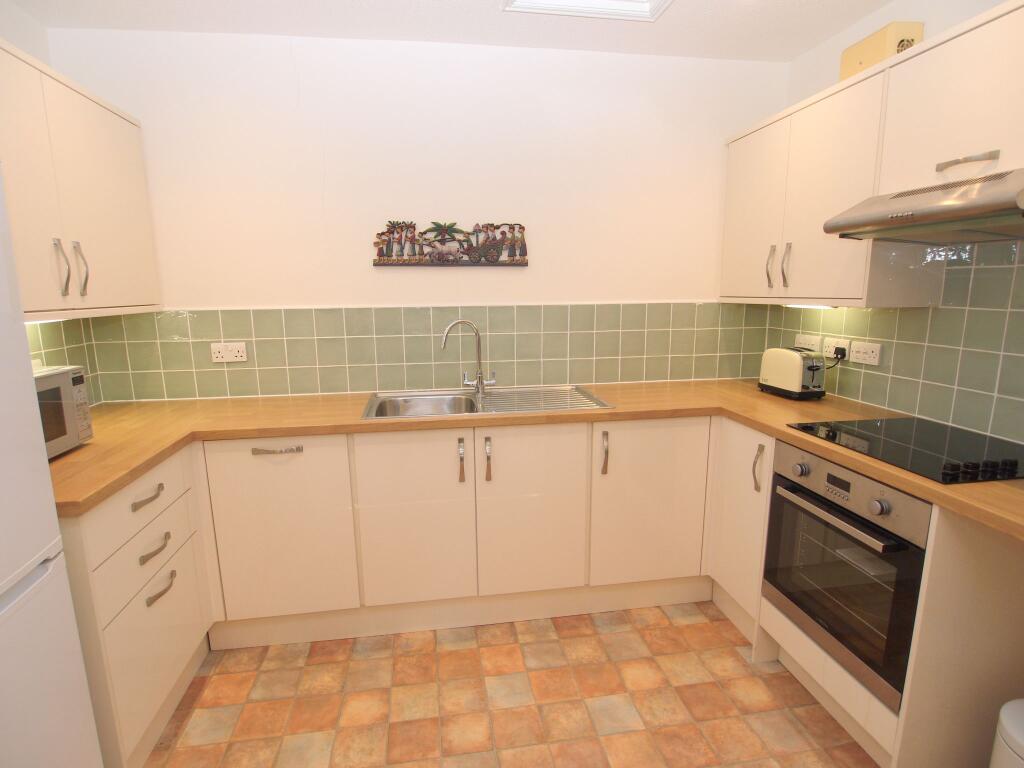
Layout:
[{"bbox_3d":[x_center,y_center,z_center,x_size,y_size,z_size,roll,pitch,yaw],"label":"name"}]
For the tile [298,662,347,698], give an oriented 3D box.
[{"bbox_3d":[-0.684,1.090,1.954,0.157,0.010,0.156,-2,10,-9],"label":"tile"}]

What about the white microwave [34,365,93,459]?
[{"bbox_3d":[-1.518,0.110,1.496,0.350,0.256,0.455,-2,10,-8],"label":"white microwave"}]

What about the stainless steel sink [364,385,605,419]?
[{"bbox_3d":[-0.121,0.146,2.313,0.972,0.165,0.508,-2,10,-8],"label":"stainless steel sink"}]

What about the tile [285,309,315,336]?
[{"bbox_3d":[-0.981,-0.276,2.459,0.130,0.129,0.010,-2,10,-8],"label":"tile"}]

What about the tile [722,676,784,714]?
[{"bbox_3d":[0.829,1.089,1.858,0.157,0.010,0.156,-2,10,-9],"label":"tile"}]

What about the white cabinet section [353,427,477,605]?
[{"bbox_3d":[-0.413,0.484,2.397,0.456,0.724,0.586,-2,10,-8],"label":"white cabinet section"}]

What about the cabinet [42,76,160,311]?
[{"bbox_3d":[-1.649,-0.651,1.968,0.307,0.732,0.570,-2,10,-8],"label":"cabinet"}]

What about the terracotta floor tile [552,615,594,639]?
[{"bbox_3d":[0.259,1.018,2.238,0.160,0.010,0.148,-2,10,-9],"label":"terracotta floor tile"}]

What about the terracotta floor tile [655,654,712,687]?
[{"bbox_3d":[0.638,1.064,1.984,0.162,0.010,0.159,-2,10,-8],"label":"terracotta floor tile"}]

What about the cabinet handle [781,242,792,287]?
[{"bbox_3d":[1.115,-0.484,2.177,0.027,0.179,0.022,-2,11,-9],"label":"cabinet handle"}]

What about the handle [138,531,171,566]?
[{"bbox_3d":[-1.074,0.502,1.625,0.027,0.024,0.174,-2,10,-8],"label":"handle"}]

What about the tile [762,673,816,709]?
[{"bbox_3d":[0.983,1.083,1.881,0.143,0.010,0.156,-2,10,-9],"label":"tile"}]

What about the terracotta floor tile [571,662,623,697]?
[{"bbox_3d":[0.312,1.072,1.929,0.160,0.010,0.160,-2,10,-9],"label":"terracotta floor tile"}]

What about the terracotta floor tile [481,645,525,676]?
[{"bbox_3d":[-0.038,1.056,2.040,0.160,0.010,0.160,-2,10,-9],"label":"terracotta floor tile"}]

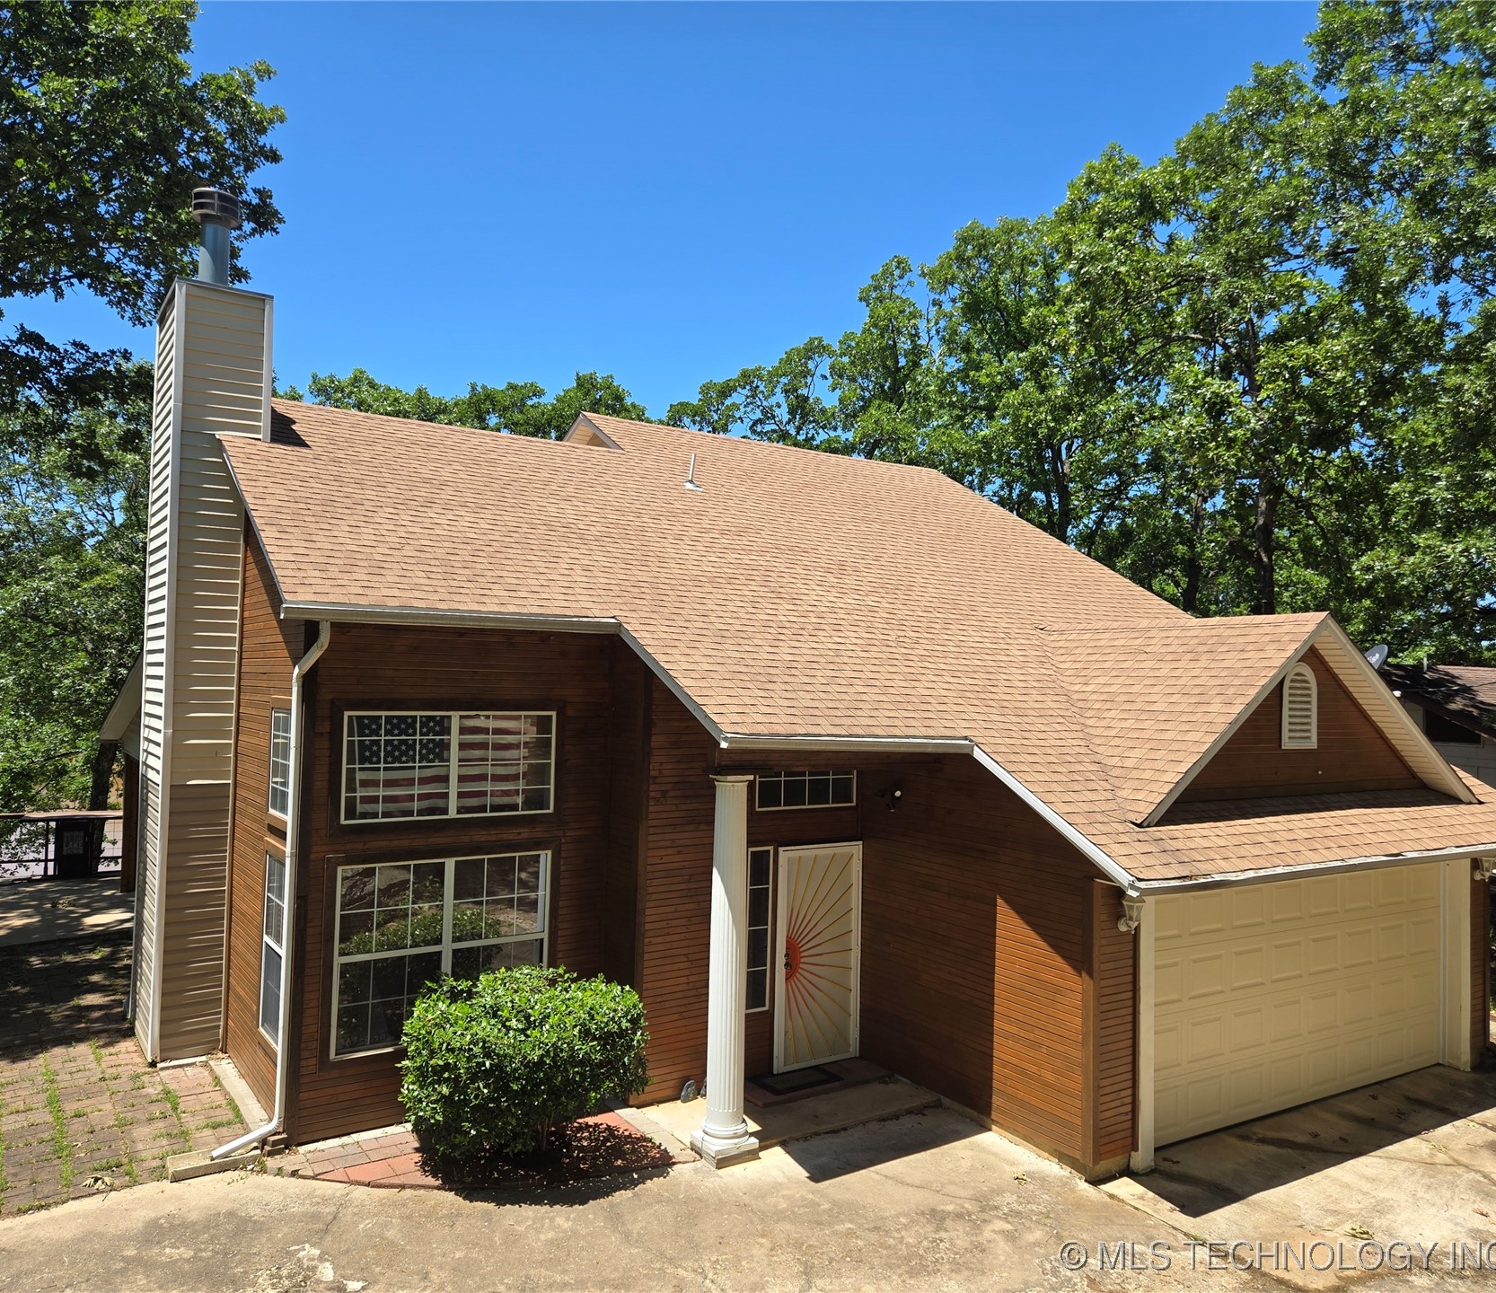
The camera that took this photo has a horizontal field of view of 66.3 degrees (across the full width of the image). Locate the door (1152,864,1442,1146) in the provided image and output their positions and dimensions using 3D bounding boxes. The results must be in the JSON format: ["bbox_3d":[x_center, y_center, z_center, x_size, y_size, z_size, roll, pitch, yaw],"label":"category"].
[{"bbox_3d":[5.109,3.132,10.529,4.800,2.130,0.100,2,-2,-33],"label":"door"}]

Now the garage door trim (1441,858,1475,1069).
[{"bbox_3d":[7.322,3.253,11.814,0.242,2.161,0.212,2,-3,-32],"label":"garage door trim"}]

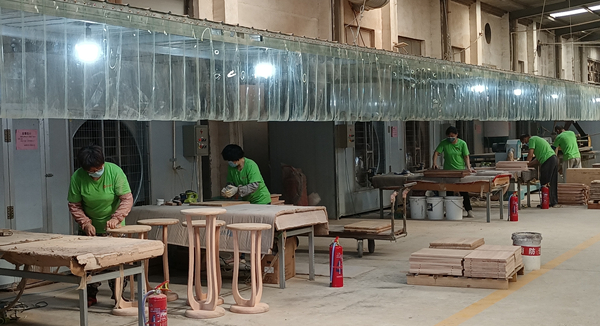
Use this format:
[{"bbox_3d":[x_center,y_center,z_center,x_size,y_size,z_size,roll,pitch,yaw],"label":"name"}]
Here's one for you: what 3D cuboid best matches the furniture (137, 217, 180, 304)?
[{"bbox_3d":[-1.328,0.921,8.412,0.398,0.747,0.398,-2,1,0],"label":"furniture"}]

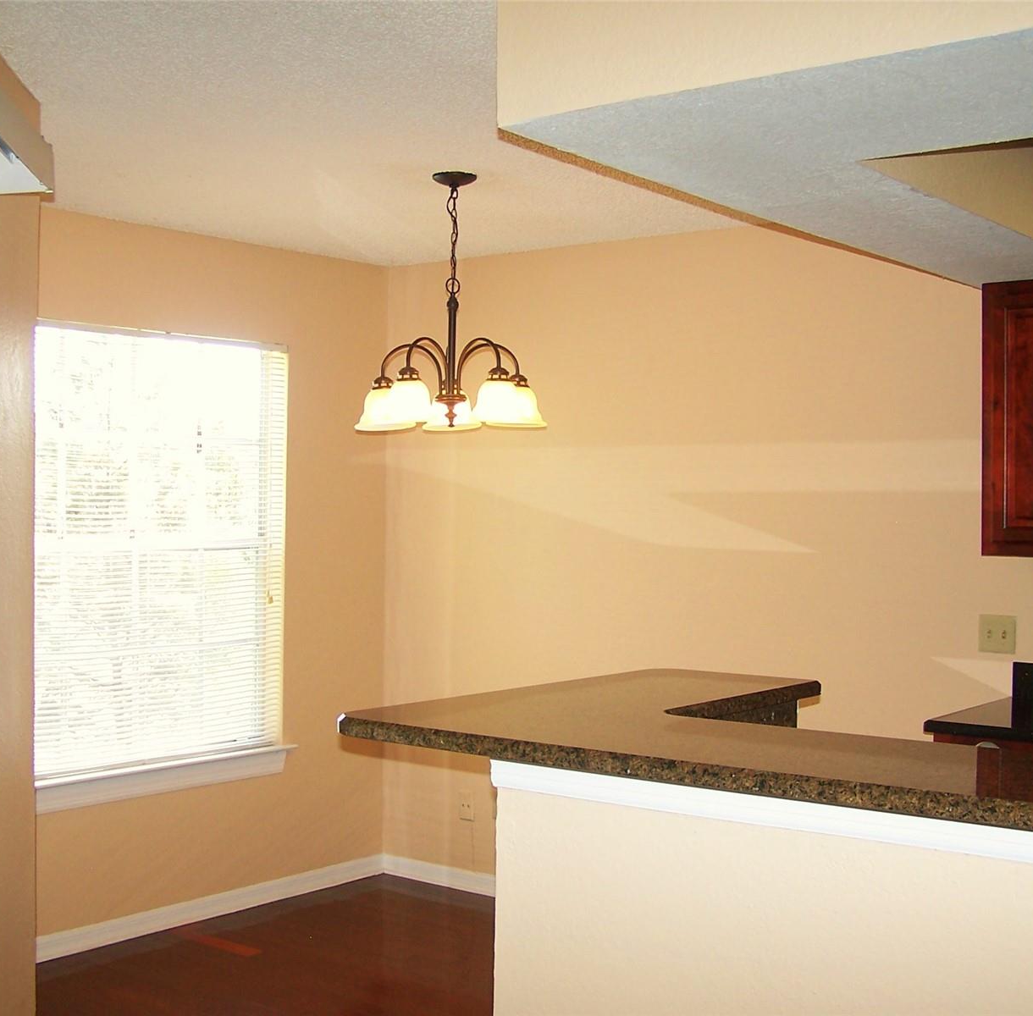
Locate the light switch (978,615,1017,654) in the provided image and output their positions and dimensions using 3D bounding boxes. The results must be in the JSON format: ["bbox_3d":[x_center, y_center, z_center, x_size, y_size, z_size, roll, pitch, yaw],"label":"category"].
[{"bbox_3d":[1.439,0.379,4.456,0.115,0.115,0.014,0,0,38],"label":"light switch"}]

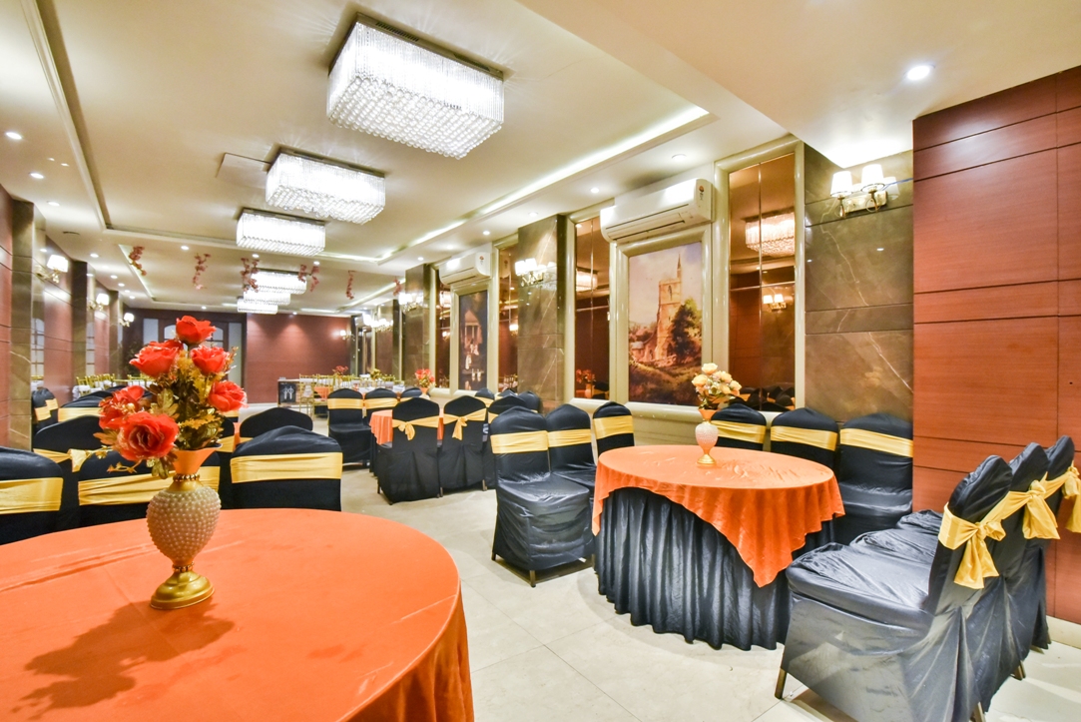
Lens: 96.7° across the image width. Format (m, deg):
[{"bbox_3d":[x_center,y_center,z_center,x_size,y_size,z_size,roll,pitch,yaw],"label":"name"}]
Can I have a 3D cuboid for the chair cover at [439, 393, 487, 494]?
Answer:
[{"bbox_3d":[-0.848,0.820,4.872,0.450,0.950,0.550,0,0,-27],"label":"chair cover"}]

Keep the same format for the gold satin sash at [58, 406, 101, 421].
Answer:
[{"bbox_3d":[-4.360,0.522,4.696,0.450,0.130,0.100,0,0,-33],"label":"gold satin sash"}]

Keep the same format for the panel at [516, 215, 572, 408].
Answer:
[{"bbox_3d":[0.020,-0.204,5.958,0.180,3.000,0.745,0,0,-39],"label":"panel"}]

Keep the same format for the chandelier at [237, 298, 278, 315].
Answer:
[{"bbox_3d":[-8.260,-1.655,14.050,0.917,0.328,0.610,0,0,-35],"label":"chandelier"}]

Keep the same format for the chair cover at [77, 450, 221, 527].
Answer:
[{"bbox_3d":[-1.550,0.791,1.860,0.470,0.950,0.560,0,0,-29],"label":"chair cover"}]

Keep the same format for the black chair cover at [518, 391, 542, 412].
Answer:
[{"bbox_3d":[-0.339,0.815,5.339,0.560,0.950,0.460,0,0,-39],"label":"black chair cover"}]

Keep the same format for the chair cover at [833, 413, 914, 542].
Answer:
[{"bbox_3d":[1.940,0.806,2.884,0.550,0.950,0.450,0,-1,-40],"label":"chair cover"}]

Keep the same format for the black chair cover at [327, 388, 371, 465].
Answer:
[{"bbox_3d":[-2.360,0.828,5.924,0.450,0.950,0.550,0,-1,-35],"label":"black chair cover"}]

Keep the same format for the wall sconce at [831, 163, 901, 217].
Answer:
[{"bbox_3d":[2.051,-1.079,3.092,0.220,0.294,0.308,0,0,-39],"label":"wall sconce"}]

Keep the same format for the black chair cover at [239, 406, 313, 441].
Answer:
[{"bbox_3d":[-2.028,0.801,3.629,0.457,0.953,0.559,0,0,-39],"label":"black chair cover"}]

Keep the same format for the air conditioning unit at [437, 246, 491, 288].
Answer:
[{"bbox_3d":[-1.163,-1.392,7.320,0.250,0.330,1.080,0,0,-39],"label":"air conditioning unit"}]

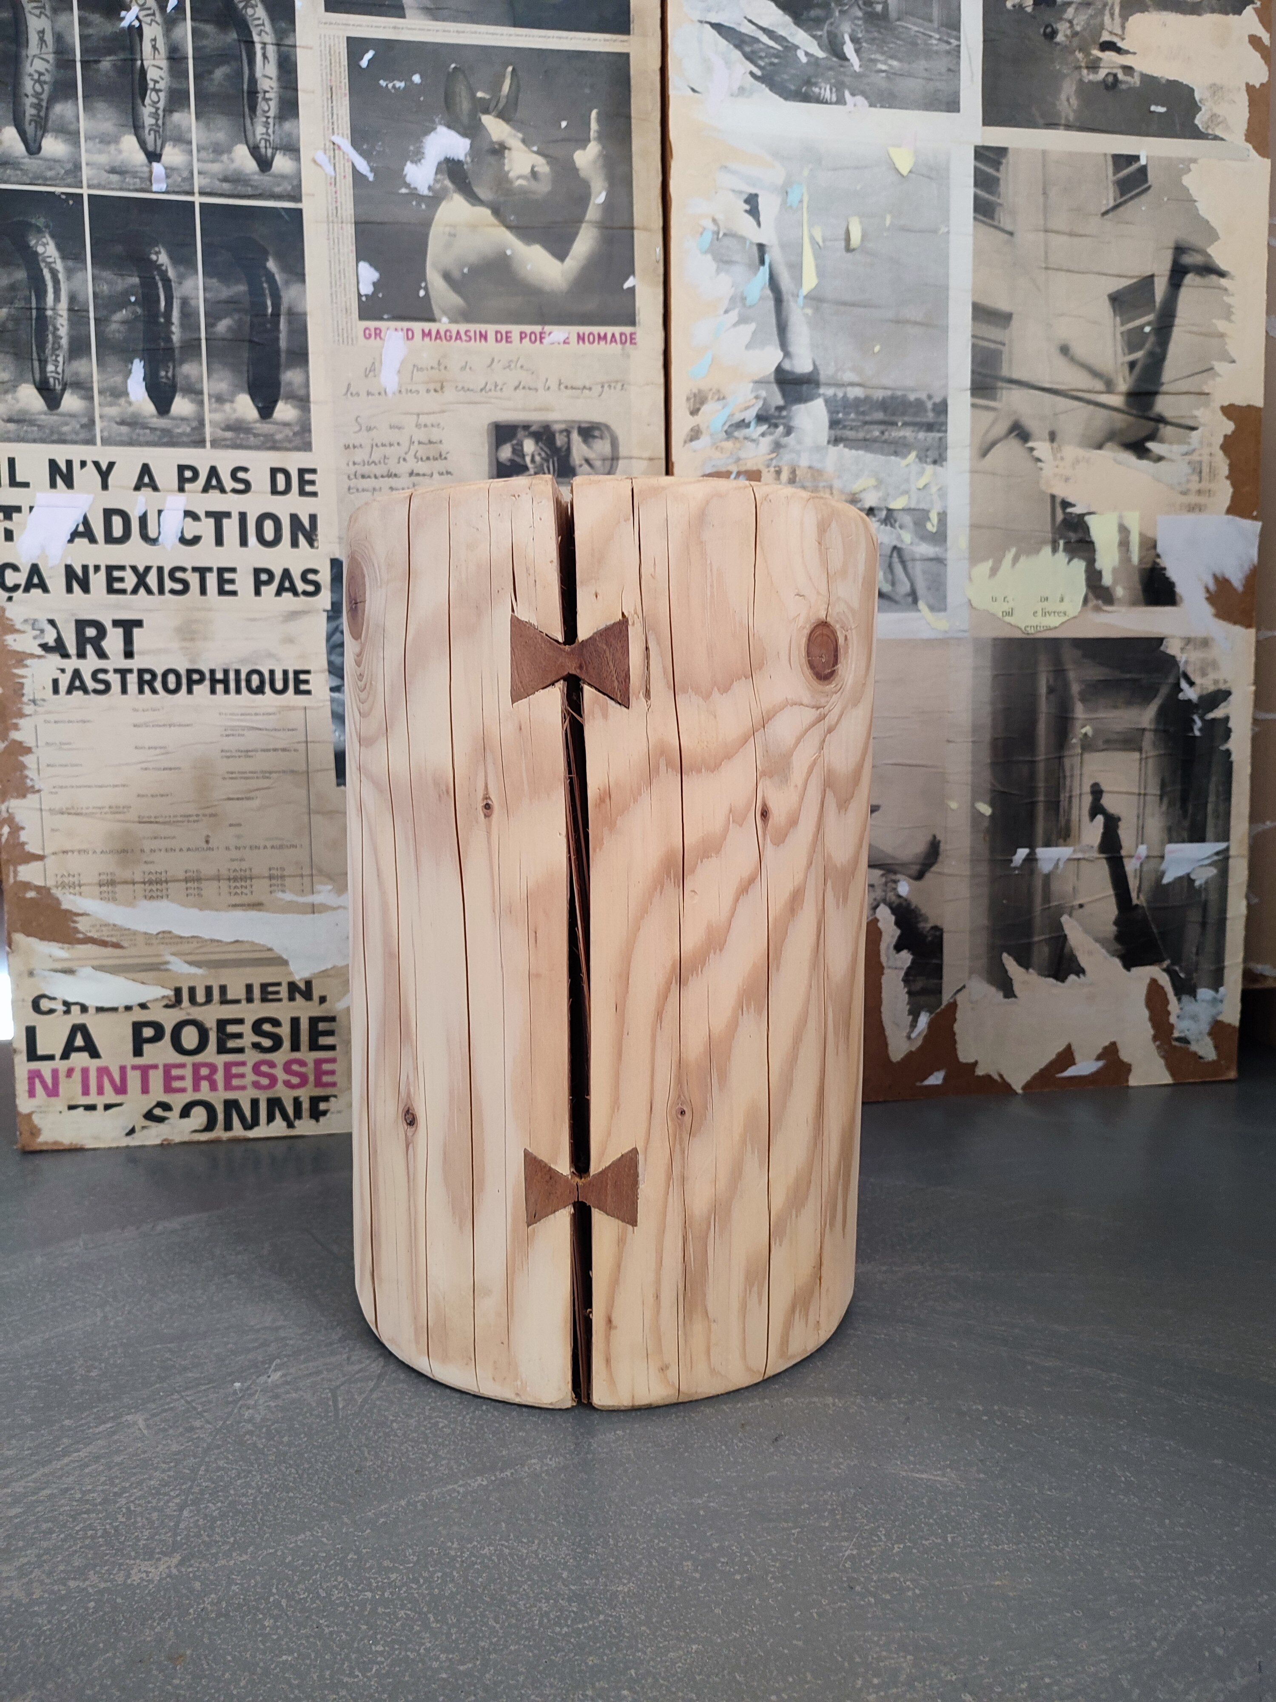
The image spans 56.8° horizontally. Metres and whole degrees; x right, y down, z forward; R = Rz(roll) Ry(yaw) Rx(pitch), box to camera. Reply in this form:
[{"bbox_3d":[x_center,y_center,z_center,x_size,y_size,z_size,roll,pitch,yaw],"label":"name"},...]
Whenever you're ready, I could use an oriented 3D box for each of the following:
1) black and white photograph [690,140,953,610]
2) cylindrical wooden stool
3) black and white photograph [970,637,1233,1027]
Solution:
[{"bbox_3d":[0.154,-0.398,1.001,0.232,0.386,0.010,-1,5,-10],"label":"black and white photograph"},{"bbox_3d":[-0.017,0.038,0.696,0.299,0.450,0.299,0,6,0],"label":"cylindrical wooden stool"},{"bbox_3d":[0.427,-0.014,1.081,0.260,0.358,0.010,-1,5,-10],"label":"black and white photograph"}]

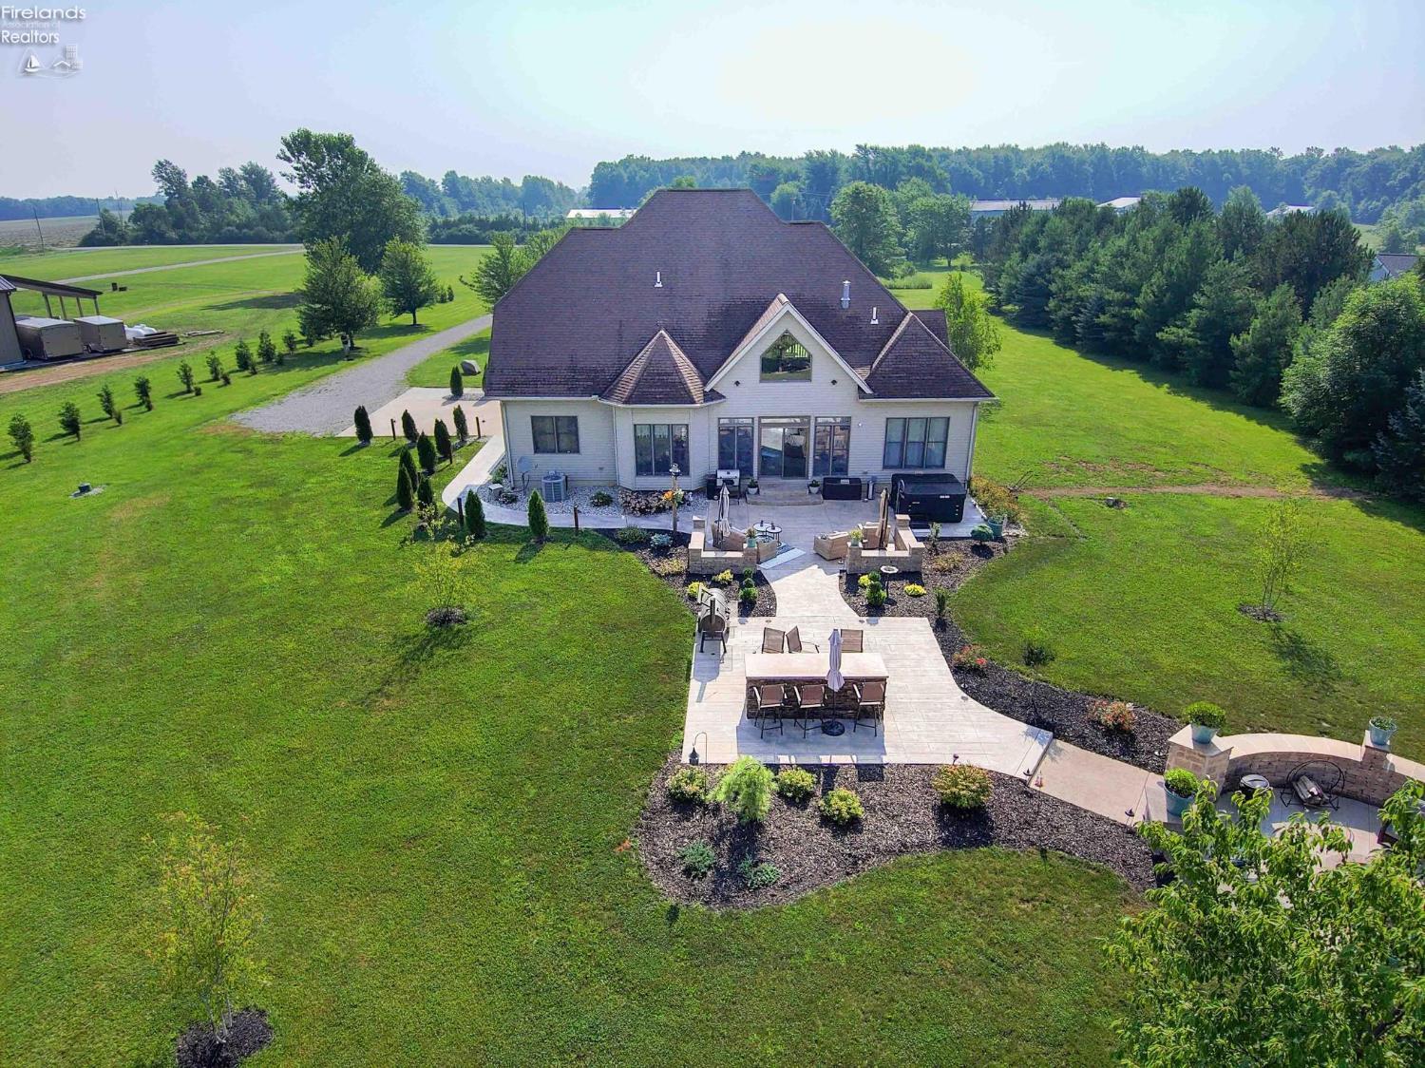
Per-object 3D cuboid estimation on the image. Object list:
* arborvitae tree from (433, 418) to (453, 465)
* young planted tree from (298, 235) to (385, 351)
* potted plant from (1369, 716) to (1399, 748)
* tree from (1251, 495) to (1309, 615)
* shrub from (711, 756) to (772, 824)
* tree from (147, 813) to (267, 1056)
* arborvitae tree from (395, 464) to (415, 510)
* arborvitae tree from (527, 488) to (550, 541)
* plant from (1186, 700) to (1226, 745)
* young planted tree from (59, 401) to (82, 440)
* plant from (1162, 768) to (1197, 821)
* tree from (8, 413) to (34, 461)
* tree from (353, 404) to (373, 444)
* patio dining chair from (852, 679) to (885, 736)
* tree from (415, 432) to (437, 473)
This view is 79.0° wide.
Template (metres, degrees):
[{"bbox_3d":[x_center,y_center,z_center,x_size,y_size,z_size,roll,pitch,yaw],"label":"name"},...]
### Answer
[{"bbox_3d":[-10.988,-3.845,35.213,0.680,1.760,0.680,0,23,1],"label":"arborvitae tree"},{"bbox_3d":[-24.435,-15.716,56.527,5.400,7.200,5.300,0,23,1],"label":"young planted tree"},{"bbox_3d":[12.772,3.769,16.497,0.500,0.540,0.500,0,23,1],"label":"potted plant"},{"bbox_3d":[13.783,0.615,21.169,1.250,3.150,1.250,0,21,1],"label":"tree"},{"bbox_3d":[0.497,4.350,14.826,1.050,1.060,1.050,0,21,1],"label":"shrub"},{"bbox_3d":[-6.578,5.365,11.379,1.450,3.750,1.400,0,23,1],"label":"tree"},{"bbox_3d":[-10.736,-1.590,29.971,0.630,1.700,0.630,0,23,1],"label":"arborvitae tree"},{"bbox_3d":[-5.549,-0.576,27.361,0.660,1.780,0.660,0,23,1],"label":"arborvitae tree"},{"bbox_3d":[9.473,3.610,16.616,0.740,0.800,0.740,0,23,1],"label":"plant"},{"bbox_3d":[-28.829,-5.114,38.797,0.880,1.680,0.880,0,21,1],"label":"young planted tree"},{"bbox_3d":[8.765,4.863,16.174,0.640,0.850,0.640,0,23,1],"label":"plant"},{"bbox_3d":[-28.467,-4.025,35.608,0.920,1.950,0.920,0,21,1],"label":"tree"},{"bbox_3d":[-15.175,-4.750,37.456,0.720,1.780,0.720,0,21,1],"label":"tree"},{"bbox_3d":[3.072,3.305,17.110,0.620,1.220,0.650,-2,21,-5],"label":"patio dining chair"},{"bbox_3d":[-11.111,-3.176,33.499,0.740,1.650,0.740,0,21,1],"label":"tree"}]

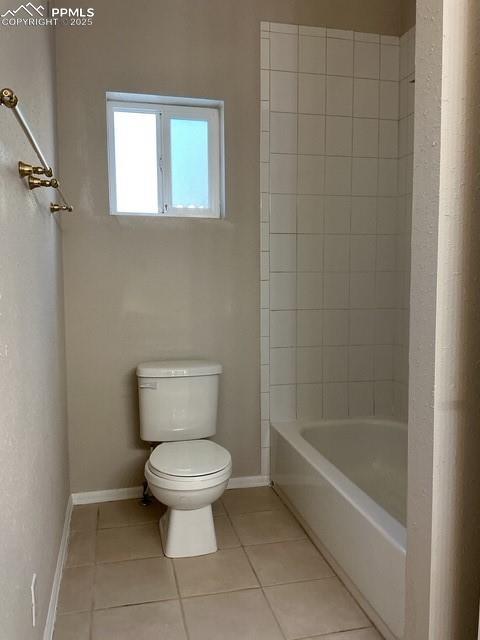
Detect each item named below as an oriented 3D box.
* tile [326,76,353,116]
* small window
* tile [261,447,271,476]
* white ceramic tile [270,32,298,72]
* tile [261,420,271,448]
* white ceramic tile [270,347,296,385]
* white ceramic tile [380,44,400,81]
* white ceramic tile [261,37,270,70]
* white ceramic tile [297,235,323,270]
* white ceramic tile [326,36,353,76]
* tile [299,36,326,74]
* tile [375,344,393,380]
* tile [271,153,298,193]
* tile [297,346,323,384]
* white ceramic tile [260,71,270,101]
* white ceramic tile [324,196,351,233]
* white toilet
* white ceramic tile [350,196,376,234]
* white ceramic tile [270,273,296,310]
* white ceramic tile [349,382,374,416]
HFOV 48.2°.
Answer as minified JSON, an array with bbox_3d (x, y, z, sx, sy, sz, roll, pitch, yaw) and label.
[{"bbox_3d":[0.532,-1.196,2.873,0.152,0.203,0.010,-1,5,-12],"label":"tile"},{"bbox_3d":[-0.370,-0.807,2.696,0.570,0.576,0.110,-2,6,-13],"label":"small window"},{"bbox_3d":[0.137,0.778,2.955,0.050,0.157,0.010,-2,6,-13],"label":"tile"},{"bbox_3d":[0.223,-1.359,2.729,0.150,0.185,0.010,-2,6,-13],"label":"white ceramic tile"},{"bbox_3d":[0.137,0.622,2.933,0.049,0.151,0.010,-2,6,-13],"label":"tile"},{"bbox_3d":[0.234,0.257,2.908,0.152,0.203,0.010,-2,6,-14],"label":"white ceramic tile"},{"bbox_3d":[0.809,-1.384,2.889,0.117,0.186,0.010,-2,6,-14],"label":"white ceramic tile"},{"bbox_3d":[0.128,-1.345,2.727,0.046,0.150,0.010,-2,6,-14],"label":"white ceramic tile"},{"bbox_3d":[0.380,-0.361,2.883,0.151,0.202,0.009,-1,5,-13],"label":"white ceramic tile"},{"bbox_3d":[0.528,-1.401,2.854,0.152,0.198,0.010,-1,5,-12],"label":"white ceramic tile"},{"bbox_3d":[0.374,-1.373,2.780,0.152,0.188,0.010,-2,6,-13],"label":"tile"},{"bbox_3d":[0.817,0.240,3.058,0.117,0.203,0.010,-2,6,-13],"label":"tile"},{"bbox_3d":[0.228,-0.765,2.811,0.152,0.203,0.010,-2,6,-13],"label":"tile"},{"bbox_3d":[0.384,0.253,2.944,0.152,0.203,0.010,-2,6,-14],"label":"tile"},{"bbox_3d":[0.128,-1.197,2.745,0.049,0.150,0.010,-2,6,-13],"label":"white ceramic tile"},{"bbox_3d":[0.528,-0.570,2.899,0.151,0.202,0.009,-1,5,-13],"label":"white ceramic tile"},{"bbox_3d":[-0.233,0.593,2.421,0.430,0.720,0.730,-1,5,-13],"label":"white toilet"},{"bbox_3d":[0.680,-0.573,2.940,0.151,0.203,0.010,-2,6,-13],"label":"white ceramic tile"},{"bbox_3d":[0.233,-0.152,2.877,0.151,0.203,0.010,-2,6,-13],"label":"white ceramic tile"},{"bbox_3d":[0.686,0.445,3.049,0.152,0.203,0.010,-2,6,-13],"label":"white ceramic tile"}]

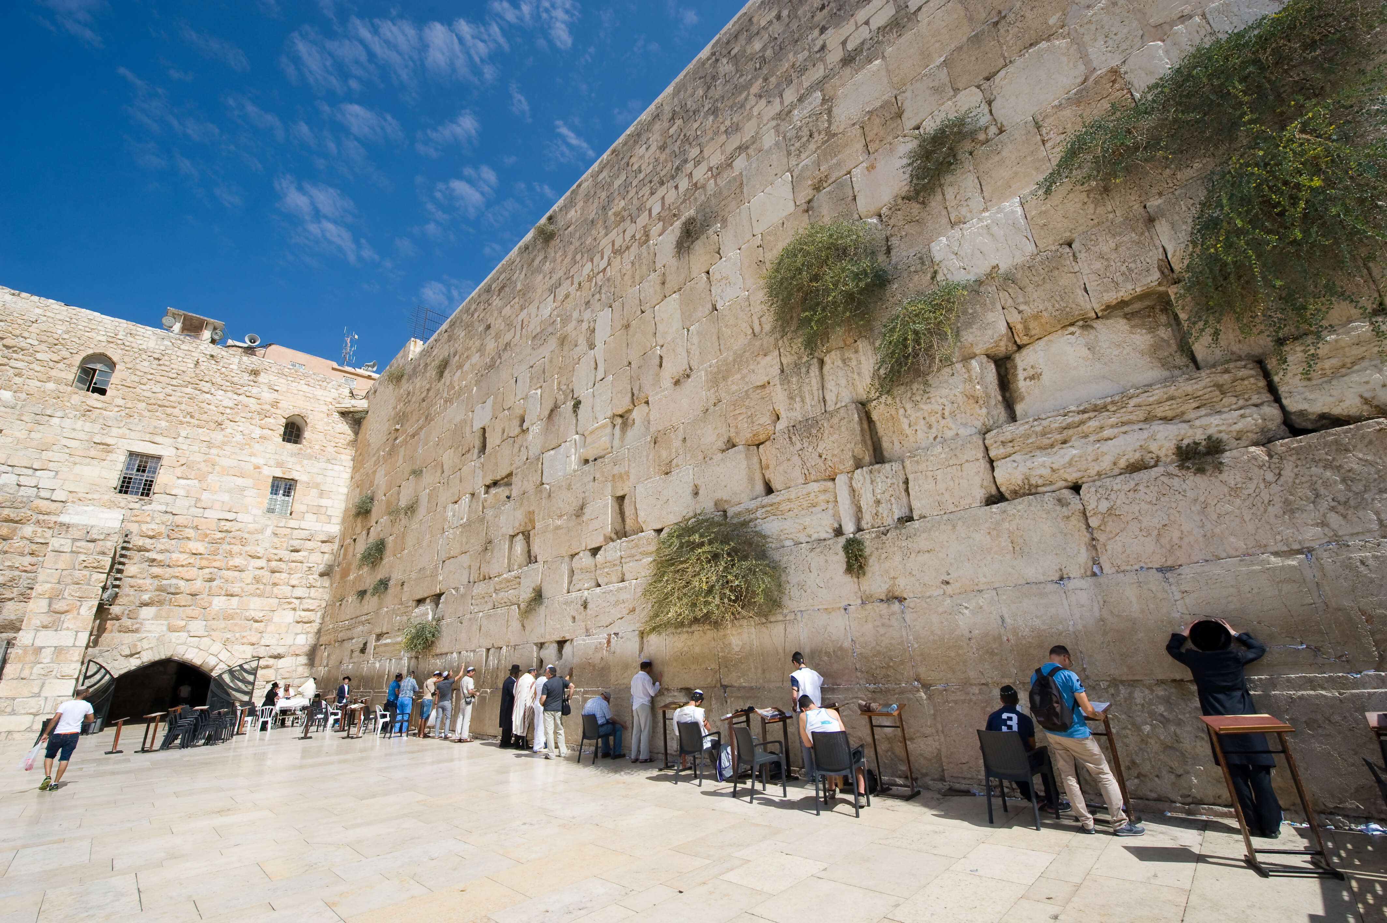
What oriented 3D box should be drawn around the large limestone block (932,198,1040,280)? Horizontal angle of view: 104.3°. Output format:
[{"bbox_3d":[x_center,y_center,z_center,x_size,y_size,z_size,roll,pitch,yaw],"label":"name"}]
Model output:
[{"bbox_3d":[4.800,-3.374,8.853,1.425,0.946,0.700,-21,-27,40],"label":"large limestone block"}]

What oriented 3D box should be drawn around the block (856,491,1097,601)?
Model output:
[{"bbox_3d":[3.939,1.348,7.713,3.050,1.047,0.900,-21,-27,40],"label":"block"}]

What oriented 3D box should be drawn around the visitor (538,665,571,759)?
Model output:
[{"bbox_3d":[-2.958,5.327,11.530,0.580,1.780,0.420,-2,-20,-6],"label":"visitor"}]

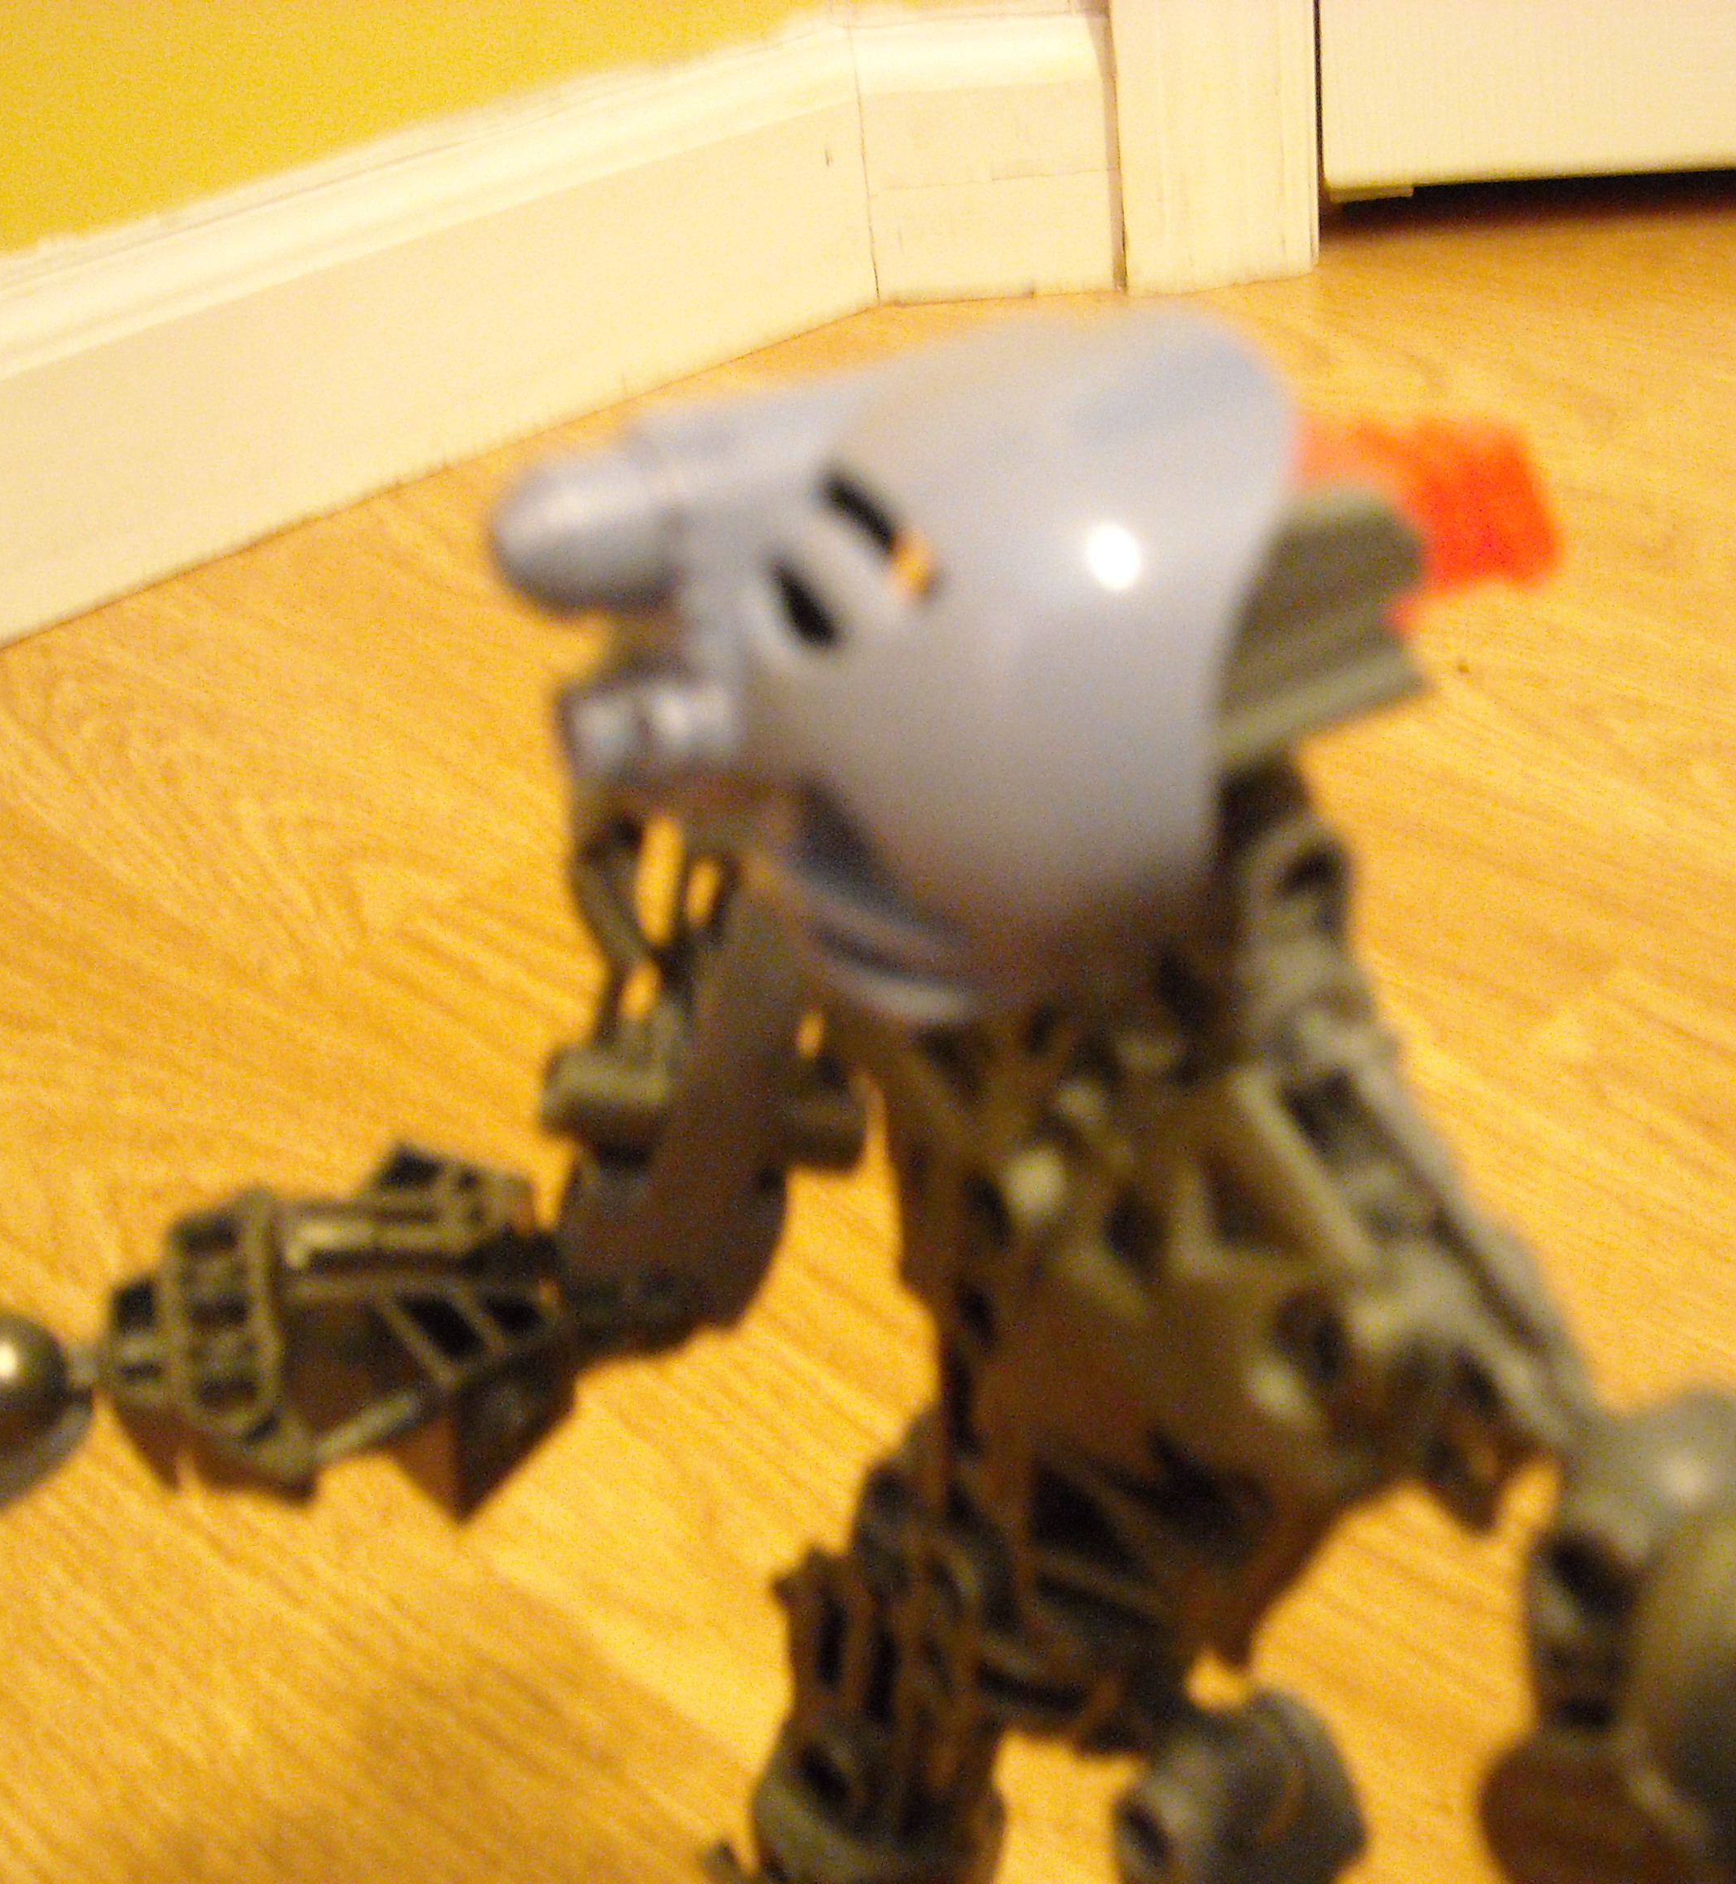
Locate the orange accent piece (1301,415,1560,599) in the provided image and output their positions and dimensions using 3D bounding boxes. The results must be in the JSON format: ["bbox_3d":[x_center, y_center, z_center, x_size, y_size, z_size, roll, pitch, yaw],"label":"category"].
[{"bbox_3d":[0.039,-0.031,0.182,0.019,0.011,0.013,-21,34,-21],"label":"orange accent piece"}]

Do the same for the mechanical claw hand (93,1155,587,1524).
[{"bbox_3d":[-0.041,0.030,0.197,0.035,0.020,0.021,-7,31,0],"label":"mechanical claw hand"}]

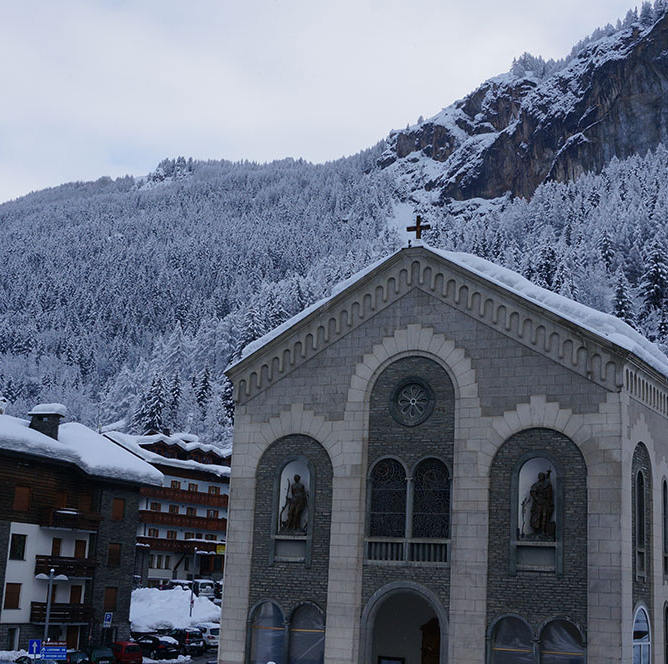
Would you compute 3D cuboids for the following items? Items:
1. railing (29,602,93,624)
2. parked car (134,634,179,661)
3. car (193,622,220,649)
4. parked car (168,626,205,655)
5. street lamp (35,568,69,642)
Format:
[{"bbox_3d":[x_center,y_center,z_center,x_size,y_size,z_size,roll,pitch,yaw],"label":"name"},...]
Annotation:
[{"bbox_3d":[-16.144,16.686,66.030,0.800,1.111,4.725,-3,-14,25],"label":"railing"},{"bbox_3d":[-11.531,20.044,70.500,4.200,1.450,1.750,-7,-15,41],"label":"parked car"},{"bbox_3d":[-8.741,21.049,77.389,1.770,1.560,4.200,9,-14,-25],"label":"car"},{"bbox_3d":[-10.102,20.137,72.634,1.700,1.650,3.900,15,-17,-42],"label":"parked car"},{"bbox_3d":[-12.797,13.213,49.437,1.550,5.200,0.650,6,-13,-13],"label":"street lamp"}]

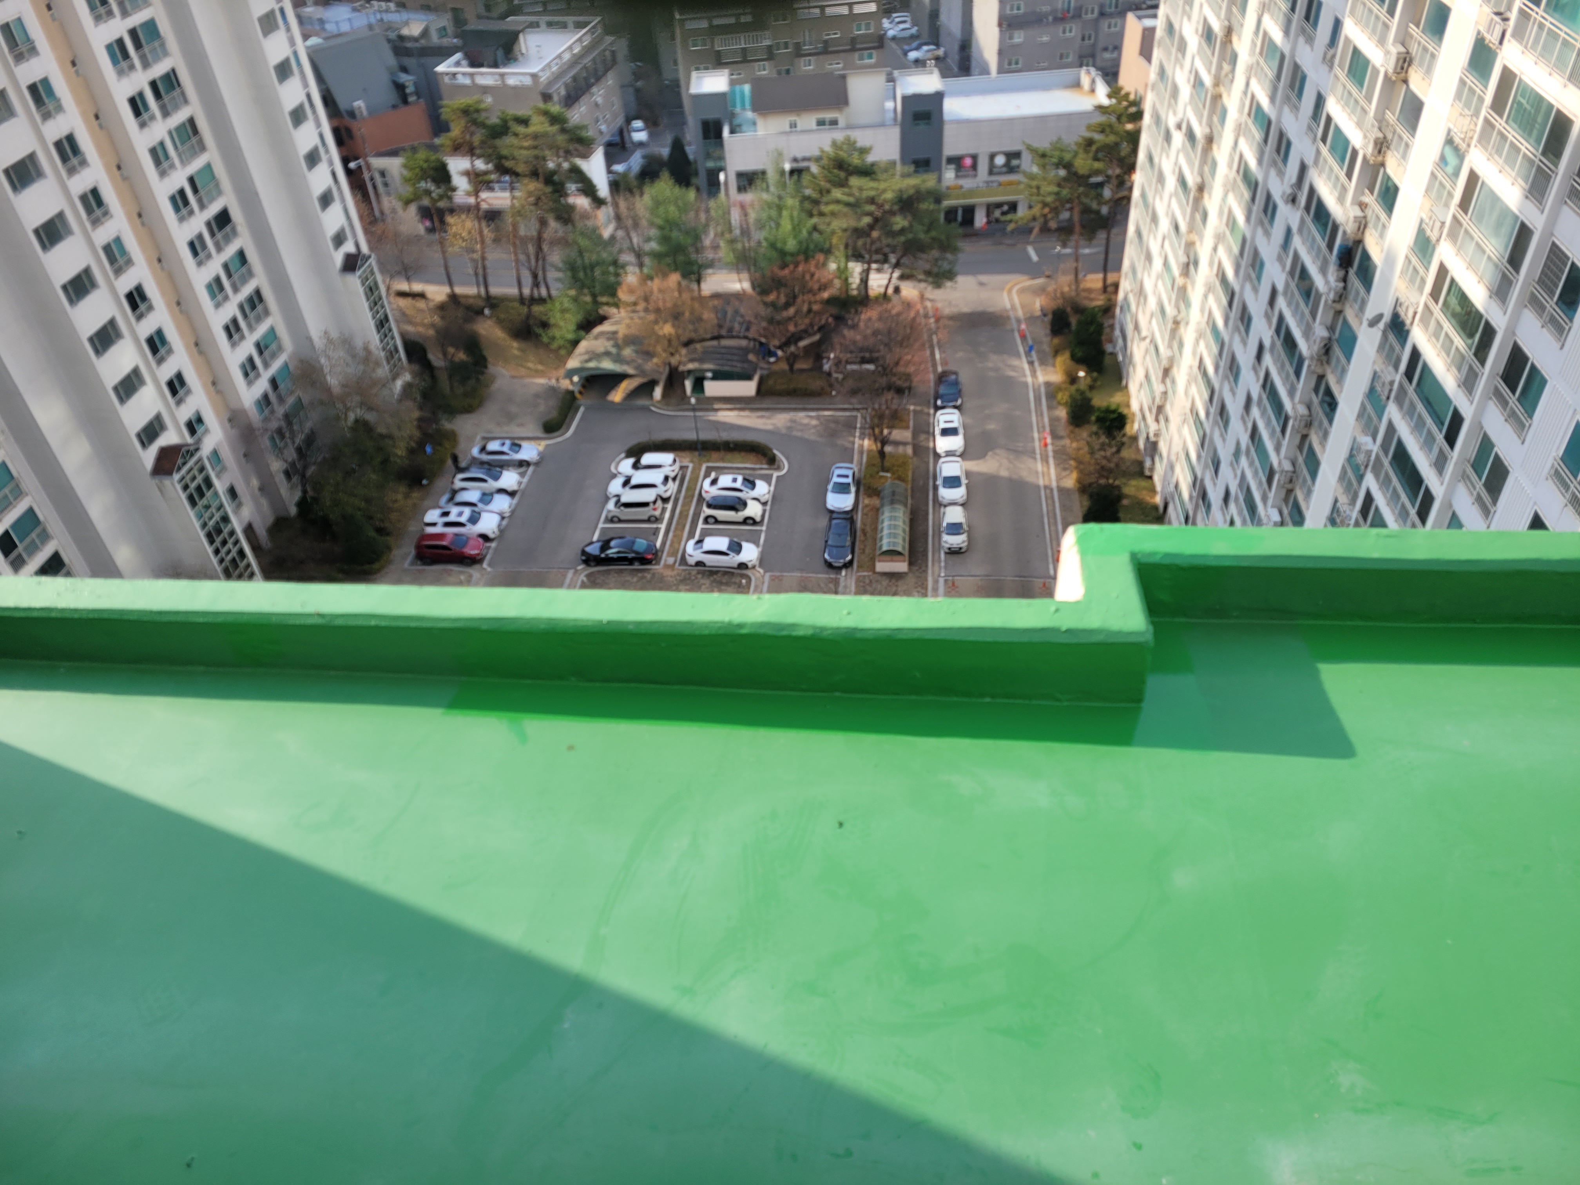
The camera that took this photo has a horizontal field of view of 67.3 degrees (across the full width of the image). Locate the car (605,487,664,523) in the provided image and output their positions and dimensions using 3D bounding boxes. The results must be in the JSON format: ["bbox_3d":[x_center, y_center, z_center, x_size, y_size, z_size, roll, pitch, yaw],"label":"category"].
[{"bbox_3d":[-10.349,-5.793,78.906,3.620,1.700,1.600,1,41,7],"label":"car"}]

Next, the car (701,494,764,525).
[{"bbox_3d":[-3.753,-5.512,78.144,3.850,1.440,1.730,1,41,7],"label":"car"}]

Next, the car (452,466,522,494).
[{"bbox_3d":[-20.921,-7.785,81.802,4.500,1.530,1.830,1,41,6],"label":"car"}]

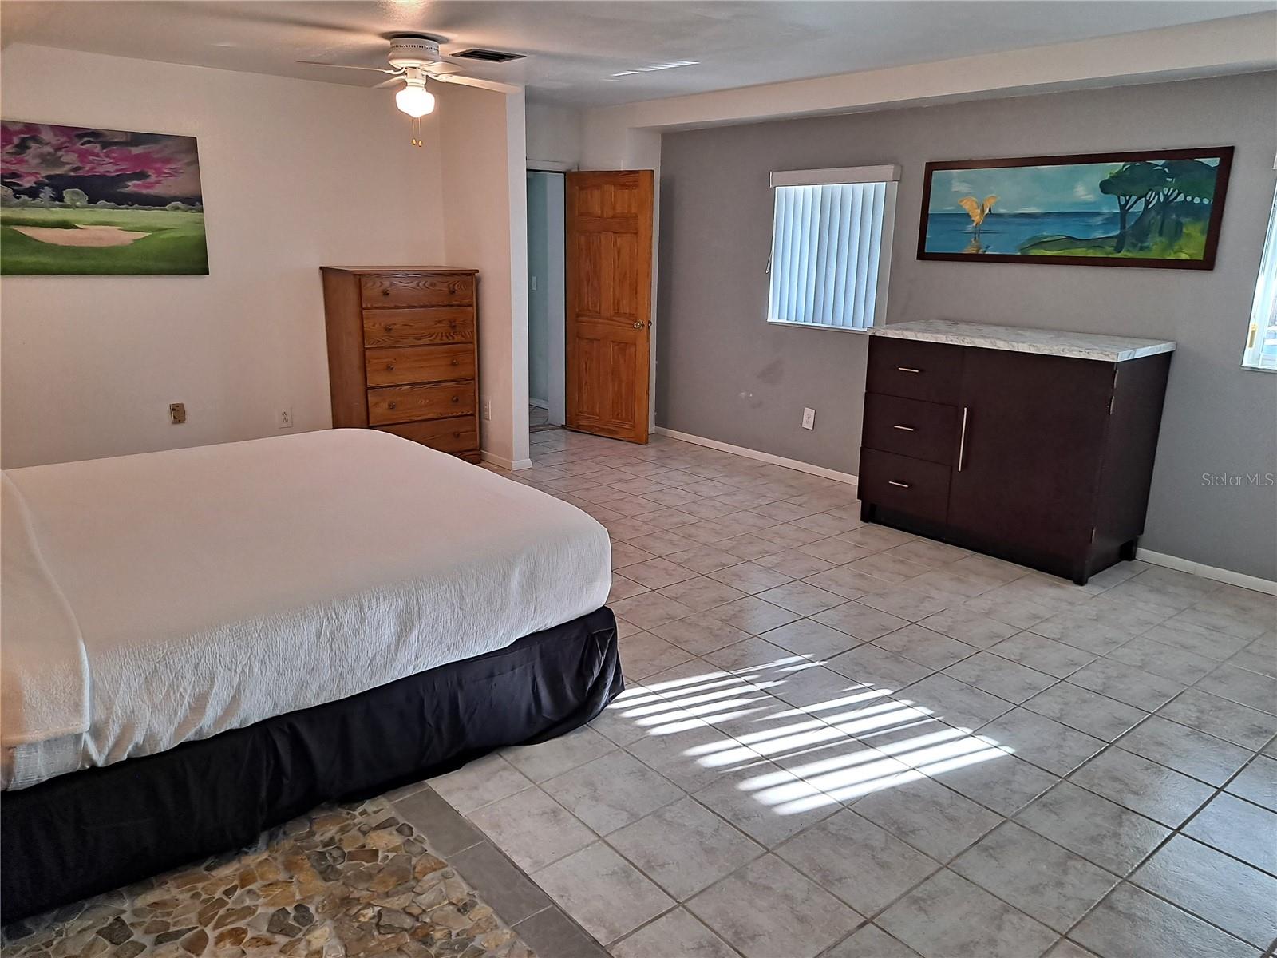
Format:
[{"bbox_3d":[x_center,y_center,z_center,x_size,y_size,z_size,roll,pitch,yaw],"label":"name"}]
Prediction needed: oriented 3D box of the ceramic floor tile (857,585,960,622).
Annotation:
[{"bbox_3d":[1.204,0.565,4.159,0.312,0.010,0.312,-11,19,-38],"label":"ceramic floor tile"}]

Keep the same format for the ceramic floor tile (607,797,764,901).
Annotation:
[{"bbox_3d":[0.122,0.957,2.398,0.305,0.010,0.305,-11,19,-38],"label":"ceramic floor tile"}]

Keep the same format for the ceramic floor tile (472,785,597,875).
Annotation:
[{"bbox_3d":[-0.285,0.933,2.460,0.226,0.010,0.305,-11,19,-38],"label":"ceramic floor tile"}]

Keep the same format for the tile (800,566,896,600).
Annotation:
[{"bbox_3d":[0.999,0.498,4.398,0.312,0.010,0.312,-11,19,-38],"label":"tile"}]

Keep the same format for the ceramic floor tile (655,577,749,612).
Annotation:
[{"bbox_3d":[0.287,0.511,4.092,0.305,0.010,0.305,-11,19,-38],"label":"ceramic floor tile"}]

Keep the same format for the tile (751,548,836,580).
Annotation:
[{"bbox_3d":[0.787,0.428,4.619,0.314,0.010,0.314,-11,19,-38],"label":"tile"}]

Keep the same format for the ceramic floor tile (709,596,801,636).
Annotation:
[{"bbox_3d":[0.486,0.576,3.861,0.305,0.010,0.305,-11,19,-38],"label":"ceramic floor tile"}]

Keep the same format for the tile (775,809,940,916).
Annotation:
[{"bbox_3d":[0.580,1.010,2.445,0.312,0.010,0.312,-11,19,-38],"label":"tile"}]

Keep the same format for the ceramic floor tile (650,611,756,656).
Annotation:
[{"bbox_3d":[0.253,0.631,3.730,0.306,0.010,0.306,-11,19,-38],"label":"ceramic floor tile"}]

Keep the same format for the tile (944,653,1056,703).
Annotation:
[{"bbox_3d":[1.367,0.749,3.482,0.312,0.010,0.312,-11,19,-38],"label":"tile"}]

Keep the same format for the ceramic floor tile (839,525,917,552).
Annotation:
[{"bbox_3d":[1.289,0.334,5.036,0.312,0.010,0.312,-11,19,-38],"label":"ceramic floor tile"}]

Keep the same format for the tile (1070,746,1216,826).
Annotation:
[{"bbox_3d":[1.491,0.908,2.736,0.305,0.010,0.305,-11,19,-39],"label":"tile"}]

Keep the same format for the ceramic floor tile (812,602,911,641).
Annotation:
[{"bbox_3d":[0.950,0.611,3.944,0.314,0.010,0.314,-11,19,-38],"label":"ceramic floor tile"}]

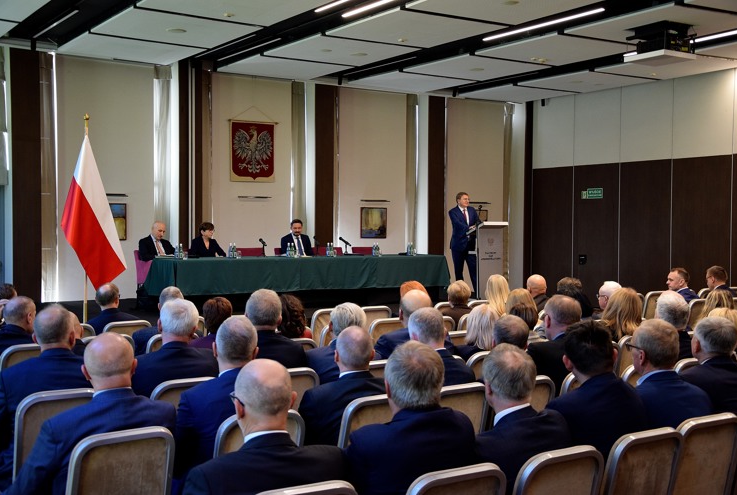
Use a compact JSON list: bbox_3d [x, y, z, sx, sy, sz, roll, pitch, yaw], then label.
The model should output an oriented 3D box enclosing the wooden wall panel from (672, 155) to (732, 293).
[{"bbox_3d":[5.899,-0.175,16.408,0.080,2.821,1.236,0,1,-34],"label":"wooden wall panel"}]

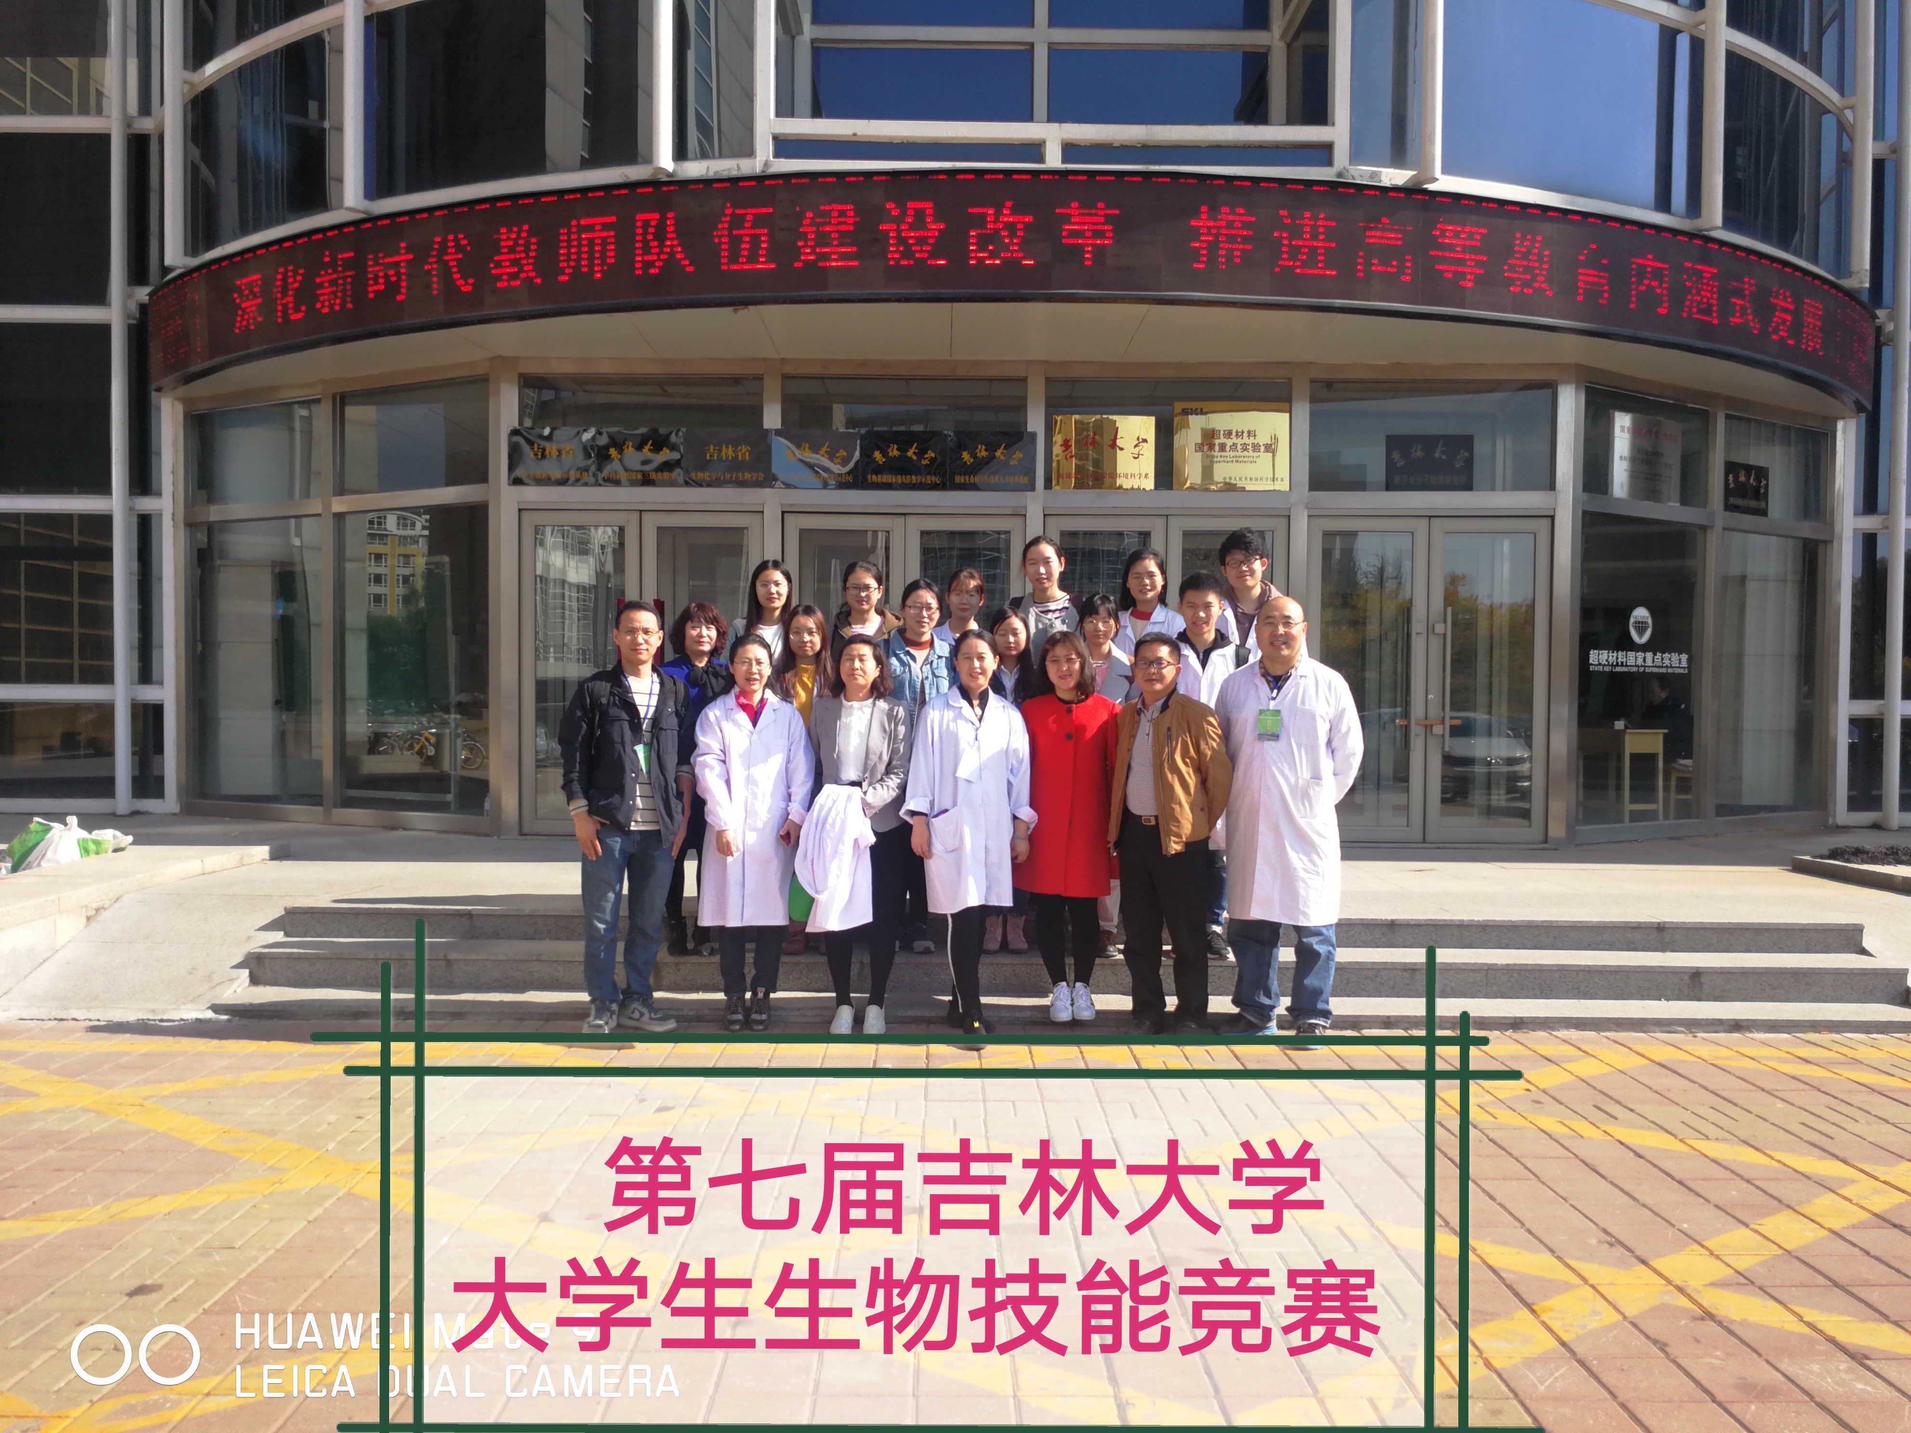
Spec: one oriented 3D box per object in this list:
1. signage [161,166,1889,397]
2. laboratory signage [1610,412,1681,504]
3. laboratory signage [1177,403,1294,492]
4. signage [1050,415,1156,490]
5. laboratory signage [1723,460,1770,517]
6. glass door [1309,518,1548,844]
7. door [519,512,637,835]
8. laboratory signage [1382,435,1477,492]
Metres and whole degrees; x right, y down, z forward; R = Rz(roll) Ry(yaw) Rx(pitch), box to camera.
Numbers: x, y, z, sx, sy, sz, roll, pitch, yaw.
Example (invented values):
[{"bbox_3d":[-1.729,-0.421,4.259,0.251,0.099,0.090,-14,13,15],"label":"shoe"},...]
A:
[{"bbox_3d":[0.537,-2.815,10.138,13.441,0.772,3.103,0,1,0],"label":"signage"},{"bbox_3d":[4.921,-1.837,10.635,0.800,0.600,0.030,-1,2,-32],"label":"laboratory signage"},{"bbox_3d":[1.889,-1.838,10.168,0.790,0.600,0.030,0,1,0],"label":"laboratory signage"},{"bbox_3d":[1.016,-1.798,10.169,0.700,0.505,0.030,0,1,0],"label":"signage"},{"bbox_3d":[6.014,-1.725,11.329,0.600,0.395,0.030,-1,2,-32],"label":"laboratory signage"},{"bbox_3d":[3.255,-0.252,10.257,1.645,2.240,0.060,0,1,0],"label":"glass door"},{"bbox_3d":[-2.582,-0.303,10.257,0.815,2.240,0.060,0,1,0],"label":"door"},{"bbox_3d":[3.258,-1.742,10.230,0.600,0.395,0.030,0,1,0],"label":"laboratory signage"}]

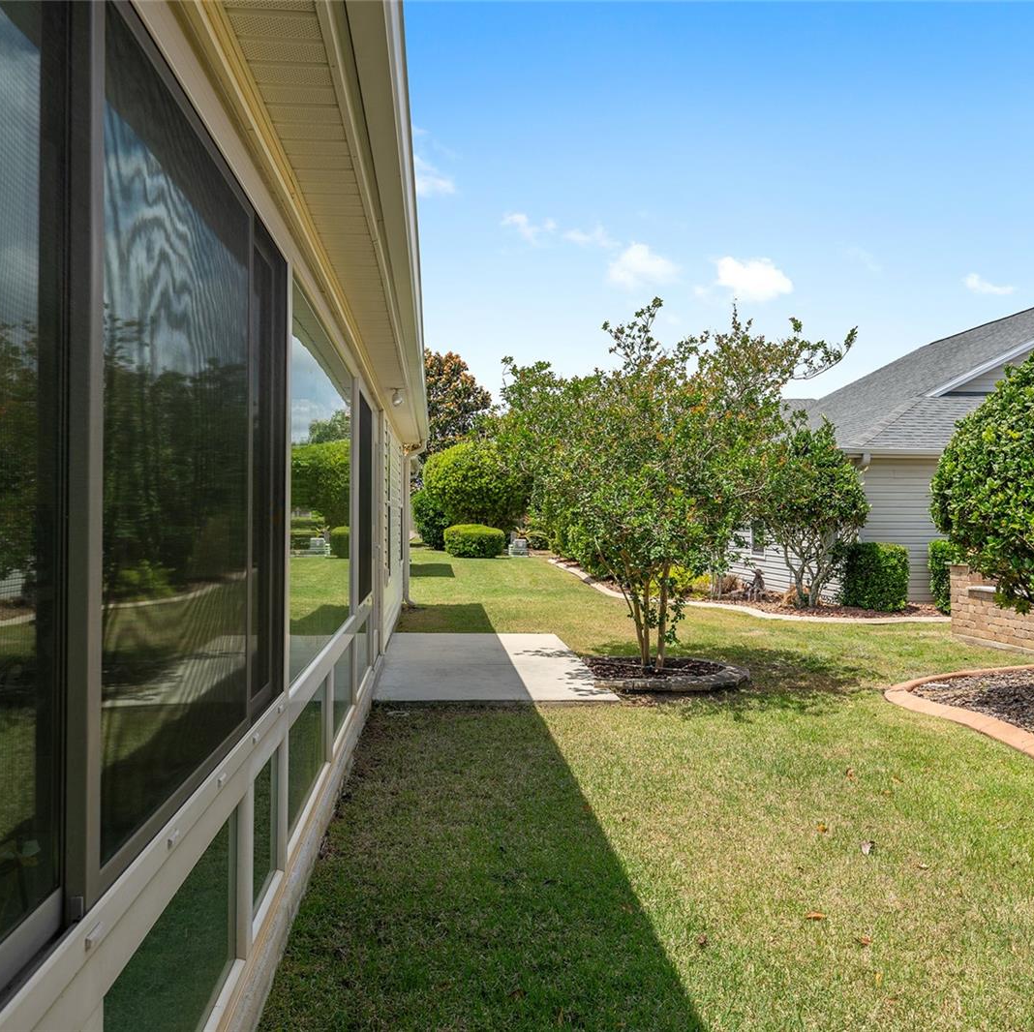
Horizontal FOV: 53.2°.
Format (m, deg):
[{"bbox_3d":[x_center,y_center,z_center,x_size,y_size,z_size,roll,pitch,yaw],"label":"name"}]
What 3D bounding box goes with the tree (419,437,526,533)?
[{"bbox_3d":[-1.330,-0.740,38.500,4.300,4.250,4.000,0,0,-5],"label":"tree"}]

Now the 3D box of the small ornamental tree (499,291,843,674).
[{"bbox_3d":[1.430,-0.280,9.200,3.050,3.300,2.800,0,0,-5],"label":"small ornamental tree"}]

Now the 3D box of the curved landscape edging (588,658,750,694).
[{"bbox_3d":[1.320,1.365,9.000,1.420,0.120,1.400,0,0,-5],"label":"curved landscape edging"}]

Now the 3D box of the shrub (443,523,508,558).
[{"bbox_3d":[-1.395,0.810,34.500,2.100,1.150,1.900,0,0,-5],"label":"shrub"}]

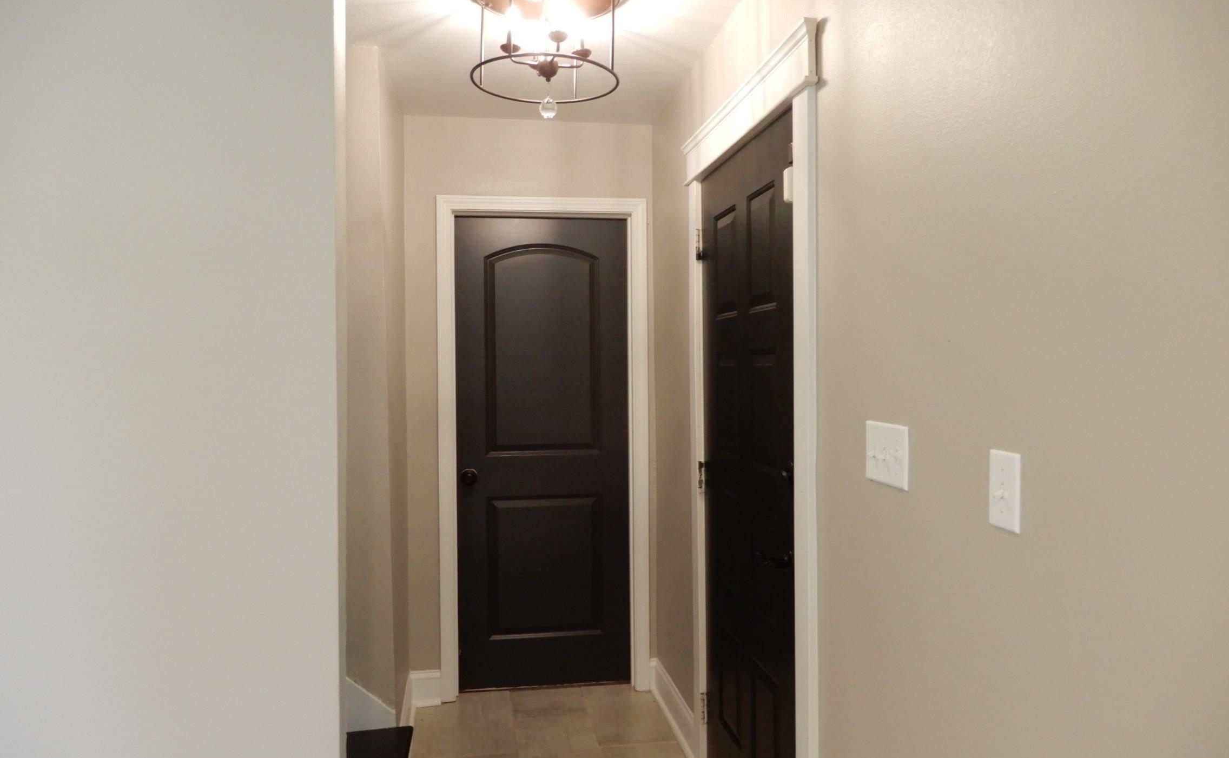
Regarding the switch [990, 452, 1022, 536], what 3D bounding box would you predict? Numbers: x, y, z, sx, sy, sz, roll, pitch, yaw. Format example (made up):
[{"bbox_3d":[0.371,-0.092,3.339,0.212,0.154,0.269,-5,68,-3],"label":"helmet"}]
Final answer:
[{"bbox_3d":[0.562,0.162,1.235,0.018,0.113,0.070,-1,1,-9],"label":"switch"}]

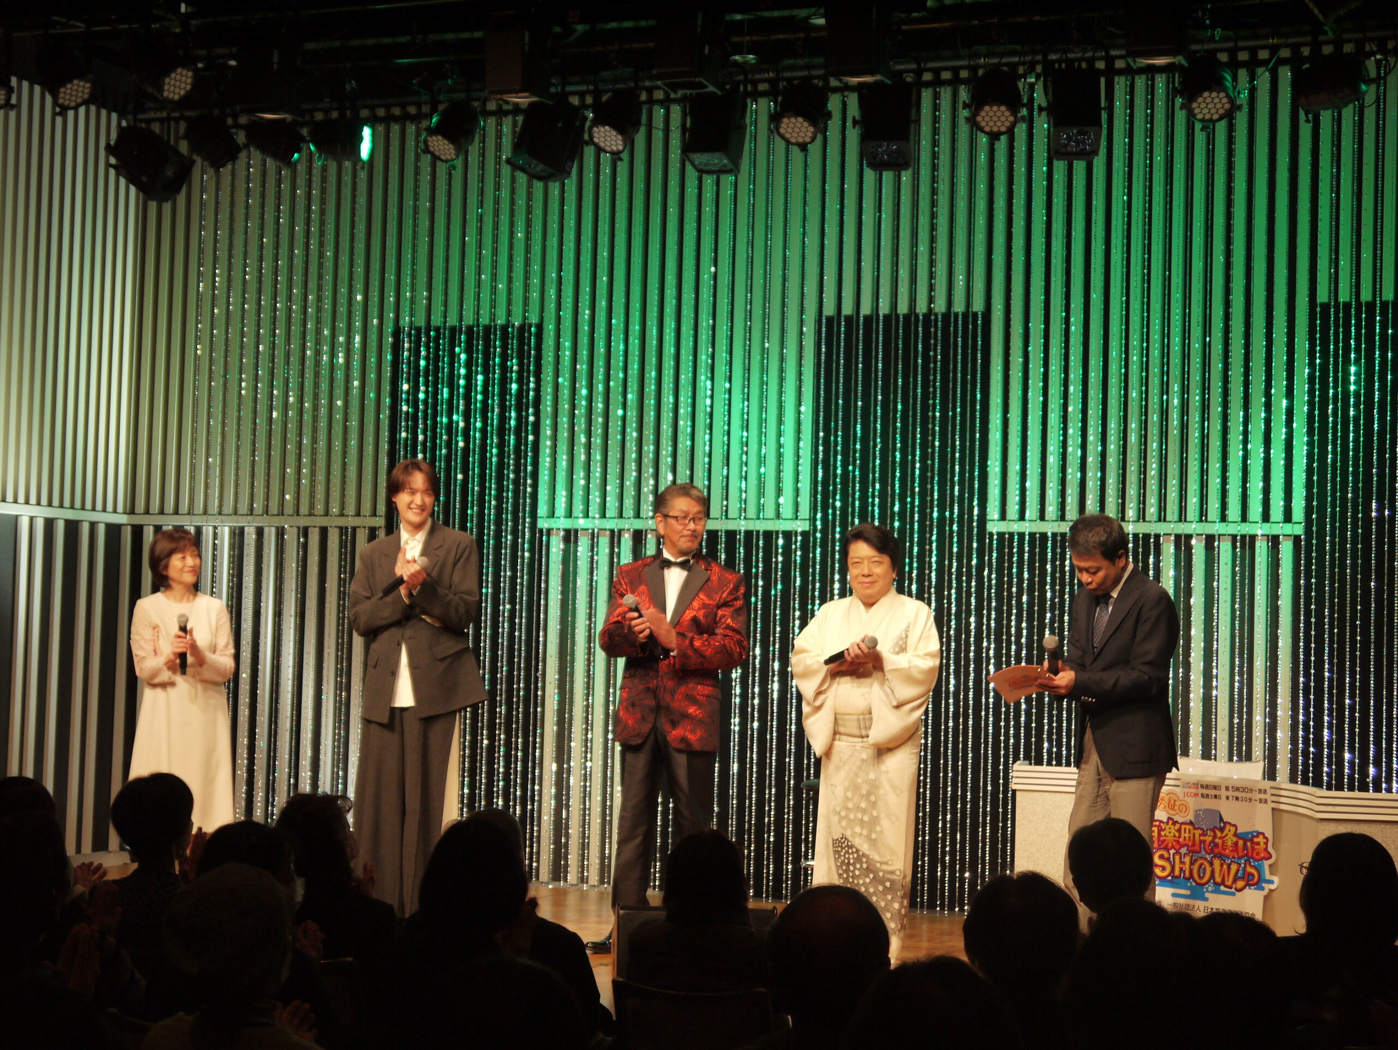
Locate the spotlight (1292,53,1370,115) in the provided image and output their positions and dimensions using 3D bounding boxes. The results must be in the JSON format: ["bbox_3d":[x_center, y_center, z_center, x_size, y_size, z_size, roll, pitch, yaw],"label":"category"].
[{"bbox_3d":[2.434,-1.695,9.644,0.260,0.210,0.220,-26,-11,16],"label":"spotlight"}]

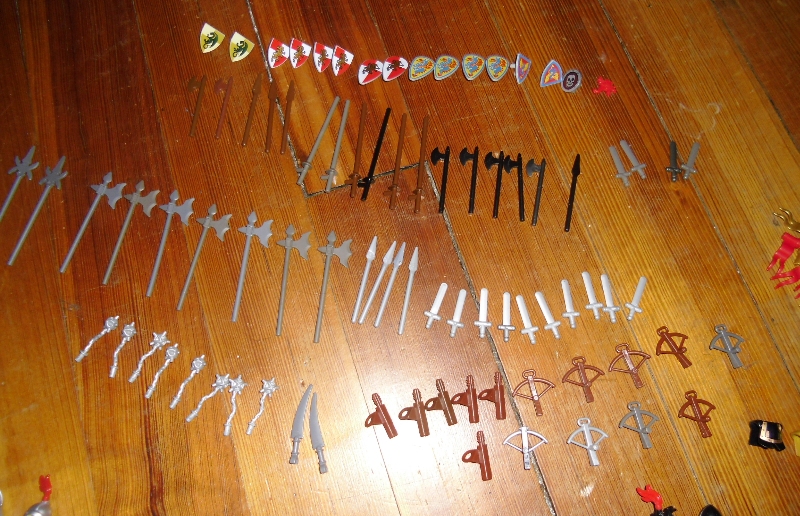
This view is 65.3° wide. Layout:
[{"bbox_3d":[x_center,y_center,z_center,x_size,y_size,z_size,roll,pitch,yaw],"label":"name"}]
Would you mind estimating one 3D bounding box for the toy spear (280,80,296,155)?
[{"bbox_3d":[-0.076,-0.097,0.429,0.005,0.003,0.059,3,70,1],"label":"toy spear"}]

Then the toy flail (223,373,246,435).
[{"bbox_3d":[-0.095,0.085,0.361,0.011,0.007,0.035,1,70,0],"label":"toy flail"}]

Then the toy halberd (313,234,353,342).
[{"bbox_3d":[-0.043,0.017,0.385,0.022,0.004,0.073,5,70,2],"label":"toy halberd"}]

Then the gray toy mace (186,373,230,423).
[{"bbox_3d":[-0.111,0.079,0.360,0.010,0.008,0.034,43,75,14],"label":"gray toy mace"}]

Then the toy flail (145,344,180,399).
[{"bbox_3d":[-0.138,0.066,0.363,0.007,0.011,0.034,22,72,6],"label":"toy flail"}]

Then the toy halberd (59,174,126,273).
[{"bbox_3d":[-0.197,-0.023,0.399,0.023,0.004,0.072,15,70,5],"label":"toy halberd"}]

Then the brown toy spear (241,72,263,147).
[{"bbox_3d":[-0.101,-0.102,0.429,0.006,0.004,0.059,8,70,3],"label":"brown toy spear"}]

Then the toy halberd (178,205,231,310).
[{"bbox_3d":[-0.125,-0.001,0.394,0.023,0.004,0.072,11,71,4],"label":"toy halberd"}]

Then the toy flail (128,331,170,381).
[{"bbox_3d":[-0.147,0.058,0.366,0.012,0.009,0.034,28,73,8],"label":"toy flail"}]

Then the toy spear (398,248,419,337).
[{"bbox_3d":[0.006,0.020,0.384,0.006,0.004,0.057,10,71,3],"label":"toy spear"}]

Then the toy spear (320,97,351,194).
[{"bbox_3d":[-0.042,-0.075,0.413,0.010,0.008,0.070,9,71,2],"label":"toy spear"}]

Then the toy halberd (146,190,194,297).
[{"bbox_3d":[-0.147,-0.010,0.394,0.023,0.004,0.073,6,70,2],"label":"toy halberd"}]

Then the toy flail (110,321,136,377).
[{"bbox_3d":[-0.165,0.055,0.372,0.008,0.007,0.034,12,71,4],"label":"toy flail"}]

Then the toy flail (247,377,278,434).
[{"bbox_3d":[-0.079,0.086,0.361,0.011,0.007,0.034,13,71,4],"label":"toy flail"}]

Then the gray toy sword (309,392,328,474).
[{"bbox_3d":[-0.047,0.099,0.355,0.007,0.004,0.045,-10,70,-4],"label":"gray toy sword"}]

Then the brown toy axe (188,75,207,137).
[{"bbox_3d":[-0.143,-0.105,0.430,0.012,0.004,0.050,4,70,1],"label":"brown toy axe"}]

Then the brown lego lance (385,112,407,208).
[{"bbox_3d":[-0.002,-0.065,0.414,0.011,0.008,0.073,7,70,2],"label":"brown lego lance"}]

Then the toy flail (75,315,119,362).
[{"bbox_3d":[-0.179,0.048,0.371,0.008,0.009,0.034,39,74,13],"label":"toy flail"}]

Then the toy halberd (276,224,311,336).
[{"bbox_3d":[-0.068,0.013,0.385,0.021,0.005,0.072,3,71,0],"label":"toy halberd"}]

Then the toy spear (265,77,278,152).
[{"bbox_3d":[-0.088,-0.098,0.430,0.006,0.003,0.059,0,70,0],"label":"toy spear"}]

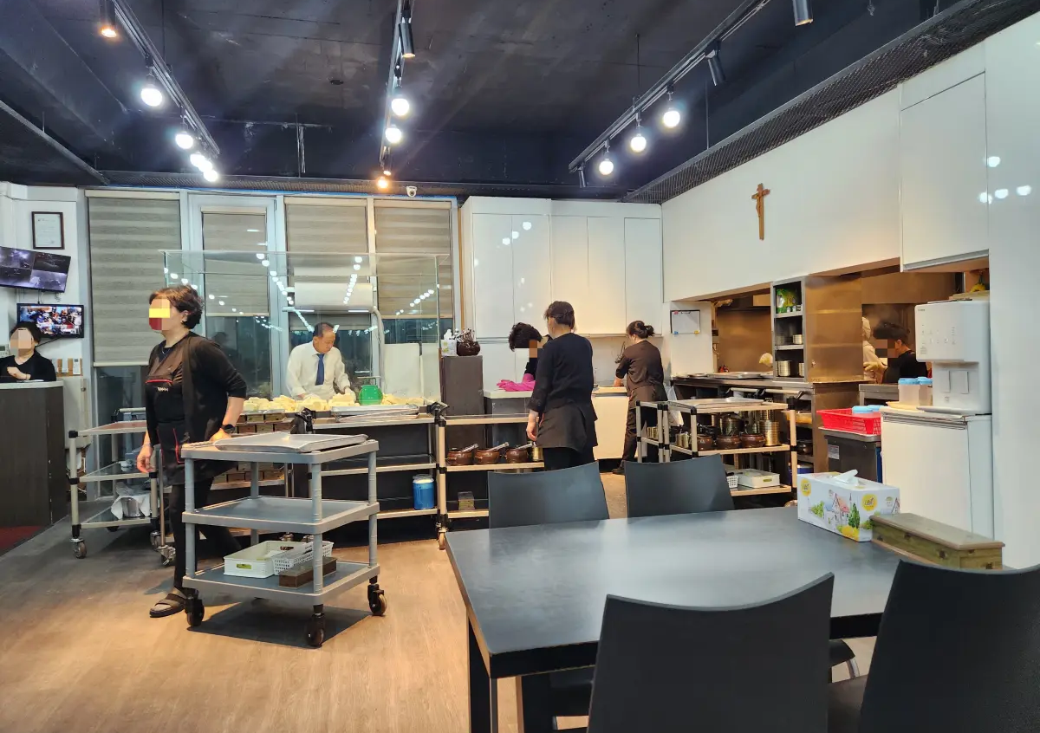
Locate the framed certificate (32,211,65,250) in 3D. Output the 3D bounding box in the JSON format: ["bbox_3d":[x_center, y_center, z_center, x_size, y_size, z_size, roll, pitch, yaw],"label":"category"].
[{"bbox_3d":[-4.198,-1.208,6.153,0.245,0.330,0.025,-2,1,-14],"label":"framed certificate"}]

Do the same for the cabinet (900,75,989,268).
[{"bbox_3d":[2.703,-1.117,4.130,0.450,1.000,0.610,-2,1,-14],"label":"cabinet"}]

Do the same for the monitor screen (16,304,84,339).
[{"bbox_3d":[-4.165,-0.399,6.143,0.530,0.305,0.050,-2,1,-14],"label":"monitor screen"}]

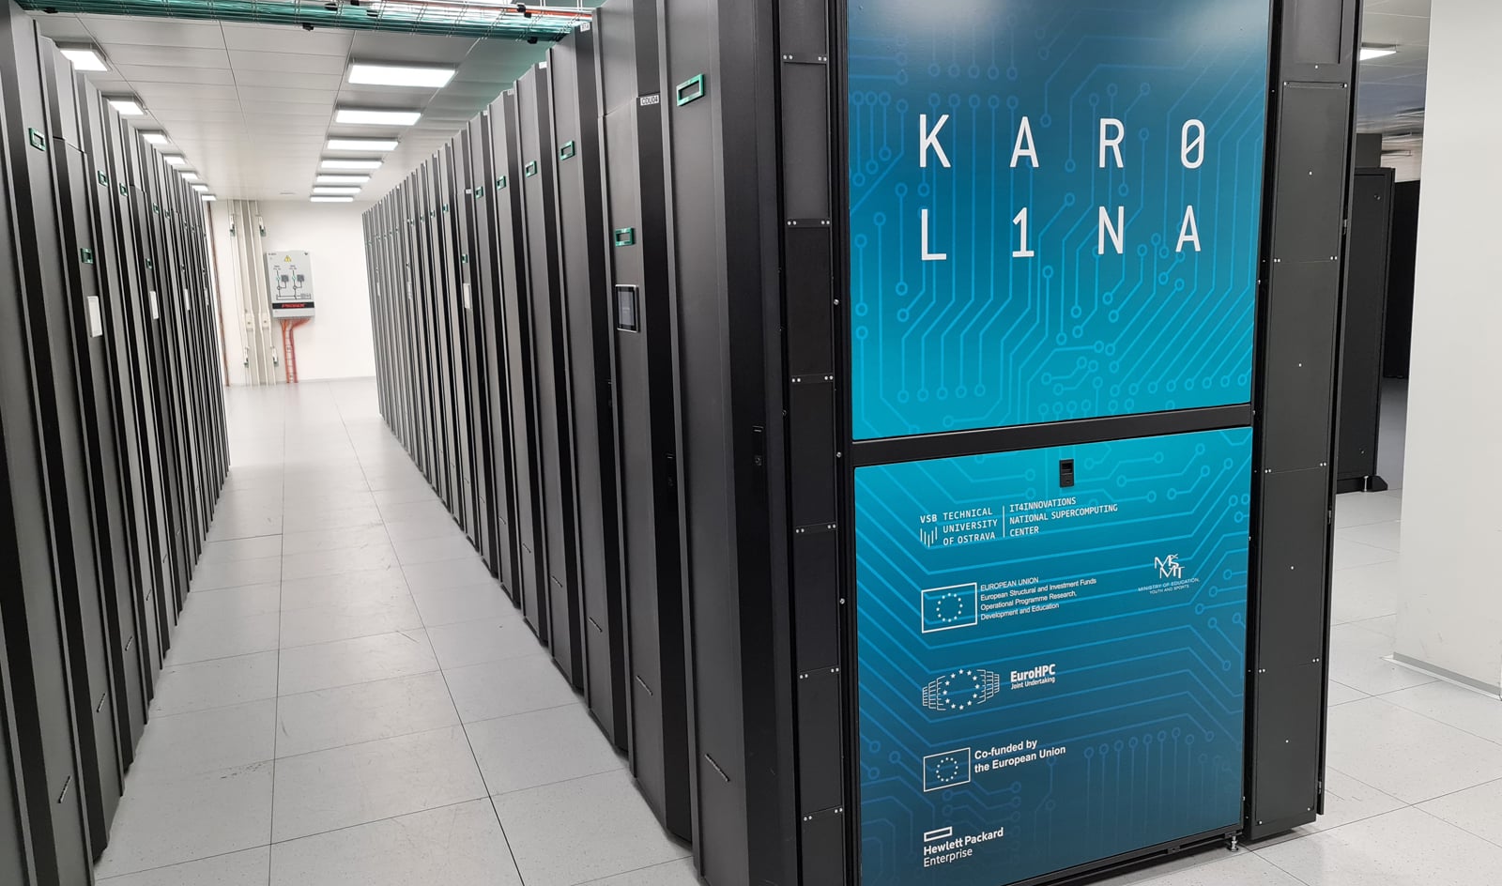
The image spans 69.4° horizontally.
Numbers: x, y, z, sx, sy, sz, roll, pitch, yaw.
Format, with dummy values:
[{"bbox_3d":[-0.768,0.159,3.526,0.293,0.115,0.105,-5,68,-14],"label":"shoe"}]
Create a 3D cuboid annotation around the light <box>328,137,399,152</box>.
[{"bbox_3d":[-3.550,-2.748,9.905,0.600,0.070,0.600,-5,10,-22],"label":"light"}]

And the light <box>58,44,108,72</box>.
[{"bbox_3d":[-4.090,-2.229,6.252,0.620,0.060,0.620,-5,10,-22],"label":"light"}]

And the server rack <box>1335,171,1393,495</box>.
[{"bbox_3d":[3.464,-0.694,7.082,1.090,2.050,0.620,-5,10,-22],"label":"server rack"}]

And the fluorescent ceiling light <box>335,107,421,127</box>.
[{"bbox_3d":[-2.849,-2.508,8.265,0.600,0.070,0.600,-5,10,-22],"label":"fluorescent ceiling light"}]

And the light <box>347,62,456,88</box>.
[{"bbox_3d":[-2.279,-2.414,7.067,0.620,0.060,0.620,-5,10,-22],"label":"light"}]

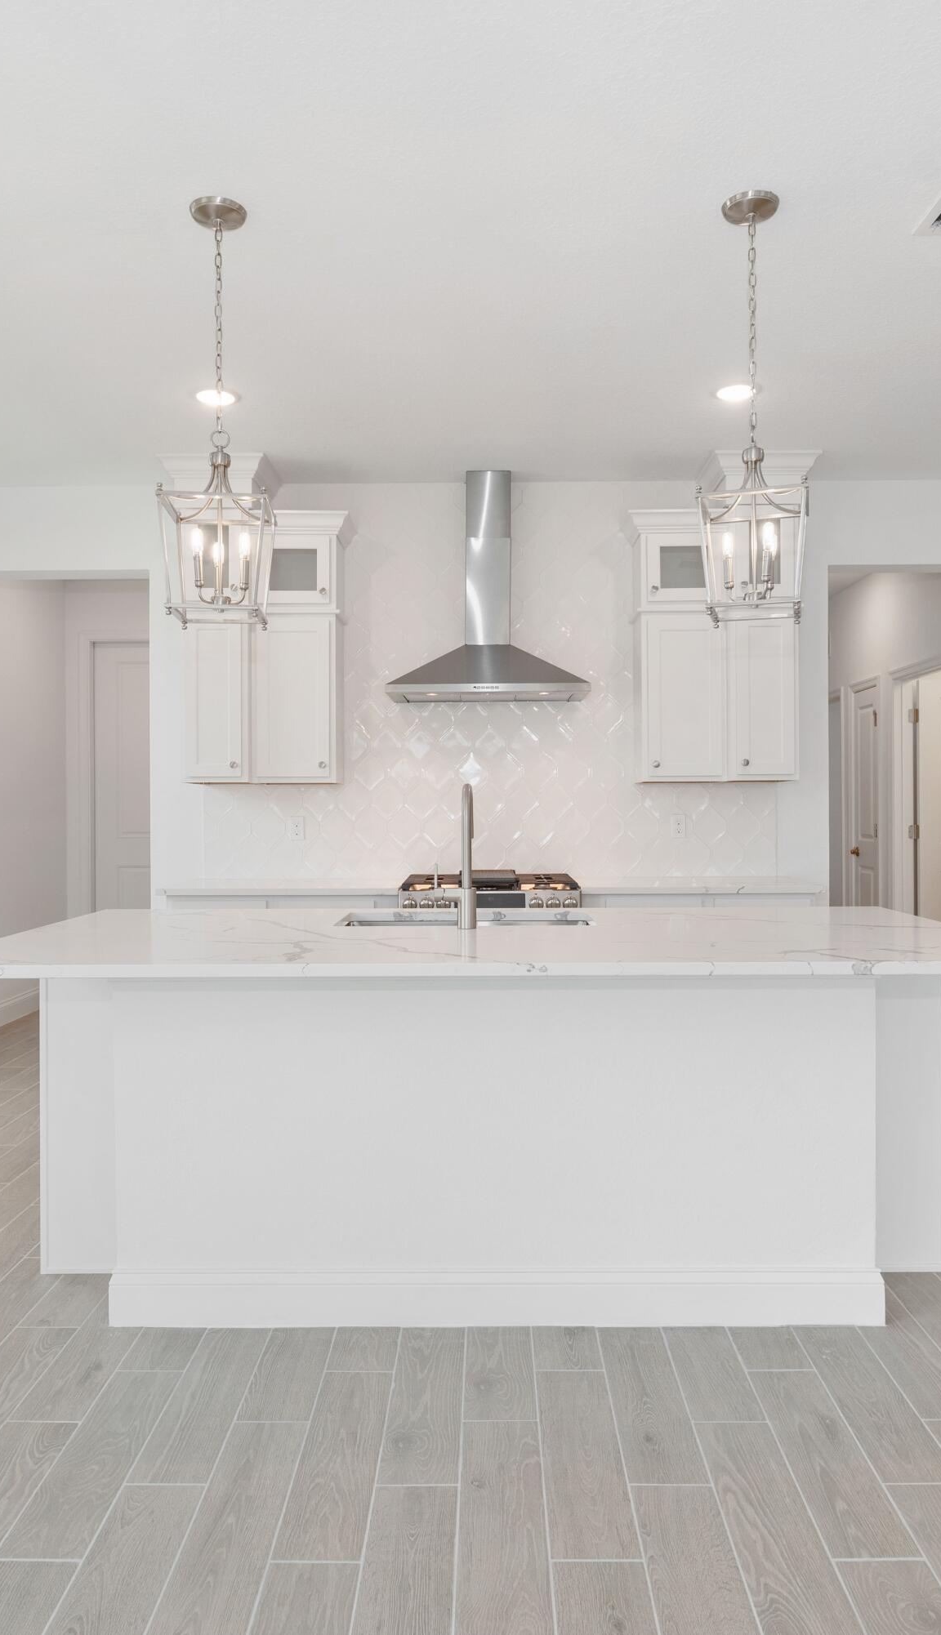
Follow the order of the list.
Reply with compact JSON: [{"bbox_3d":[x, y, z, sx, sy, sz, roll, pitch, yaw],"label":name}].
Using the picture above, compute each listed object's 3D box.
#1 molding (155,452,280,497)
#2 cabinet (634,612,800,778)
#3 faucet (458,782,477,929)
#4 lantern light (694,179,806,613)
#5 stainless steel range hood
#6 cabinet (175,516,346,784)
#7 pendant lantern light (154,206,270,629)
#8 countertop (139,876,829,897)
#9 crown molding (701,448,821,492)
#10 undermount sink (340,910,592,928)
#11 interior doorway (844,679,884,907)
[{"bbox_3d":[-1.116,-1.527,4.649,0.455,0.105,0.450,0,0,1],"label":"molding"},{"bbox_3d":[1.105,-0.539,4.719,0.708,0.763,0.340,0,1,1],"label":"cabinet"},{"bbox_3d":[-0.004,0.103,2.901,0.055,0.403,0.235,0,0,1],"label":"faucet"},{"bbox_3d":[0.723,-1.044,2.604,0.262,1.070,0.262,0,0,17],"label":"lantern light"},{"bbox_3d":[0.081,-1.060,4.650,0.879,1.012,0.500,0,1,1],"label":"stainless steel range hood"},{"bbox_3d":[-0.921,-0.765,4.740,0.700,1.222,0.355,0,1,1],"label":"cabinet"},{"bbox_3d":[-0.642,-1.034,2.613,0.262,1.070,0.262,0,0,-6],"label":"pendant lantern light"},{"bbox_3d":[0.085,0.310,4.537,2.740,0.033,0.670,0,0,1],"label":"countertop"},{"bbox_3d":[1.301,-1.544,4.622,0.460,0.105,0.440,0,0,1],"label":"crown molding"},{"bbox_3d":[-0.013,0.434,3.155,0.735,0.240,0.440,0,1,1],"label":"undermount sink"},{"bbox_3d":[2.716,0.144,6.967,0.120,2.105,0.688,0,1,1],"label":"interior doorway"}]

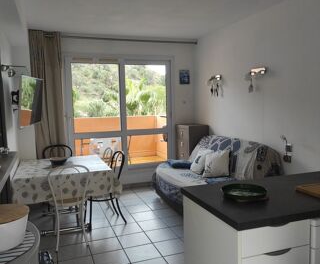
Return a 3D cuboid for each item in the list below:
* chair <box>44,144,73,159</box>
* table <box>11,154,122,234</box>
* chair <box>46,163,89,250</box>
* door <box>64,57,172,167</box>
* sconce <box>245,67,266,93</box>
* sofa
[{"bbox_3d":[-1.417,0.647,4.367,0.412,0.880,0.515,-4,6,-20],"label":"chair"},{"bbox_3d":[-1.154,0.766,3.752,1.055,0.746,1.161,-4,6,-20],"label":"table"},{"bbox_3d":[-0.960,0.743,3.284,0.402,0.870,0.499,-4,6,-20],"label":"chair"},{"bbox_3d":[-0.608,-0.283,5.165,1.775,1.903,0.103,-4,6,-20],"label":"door"},{"bbox_3d":[1.193,-0.664,3.858,0.109,0.312,0.312,-4,6,-20],"label":"sconce"},{"bbox_3d":[0.655,0.590,4.105,1.045,0.920,1.841,-4,6,-20],"label":"sofa"}]

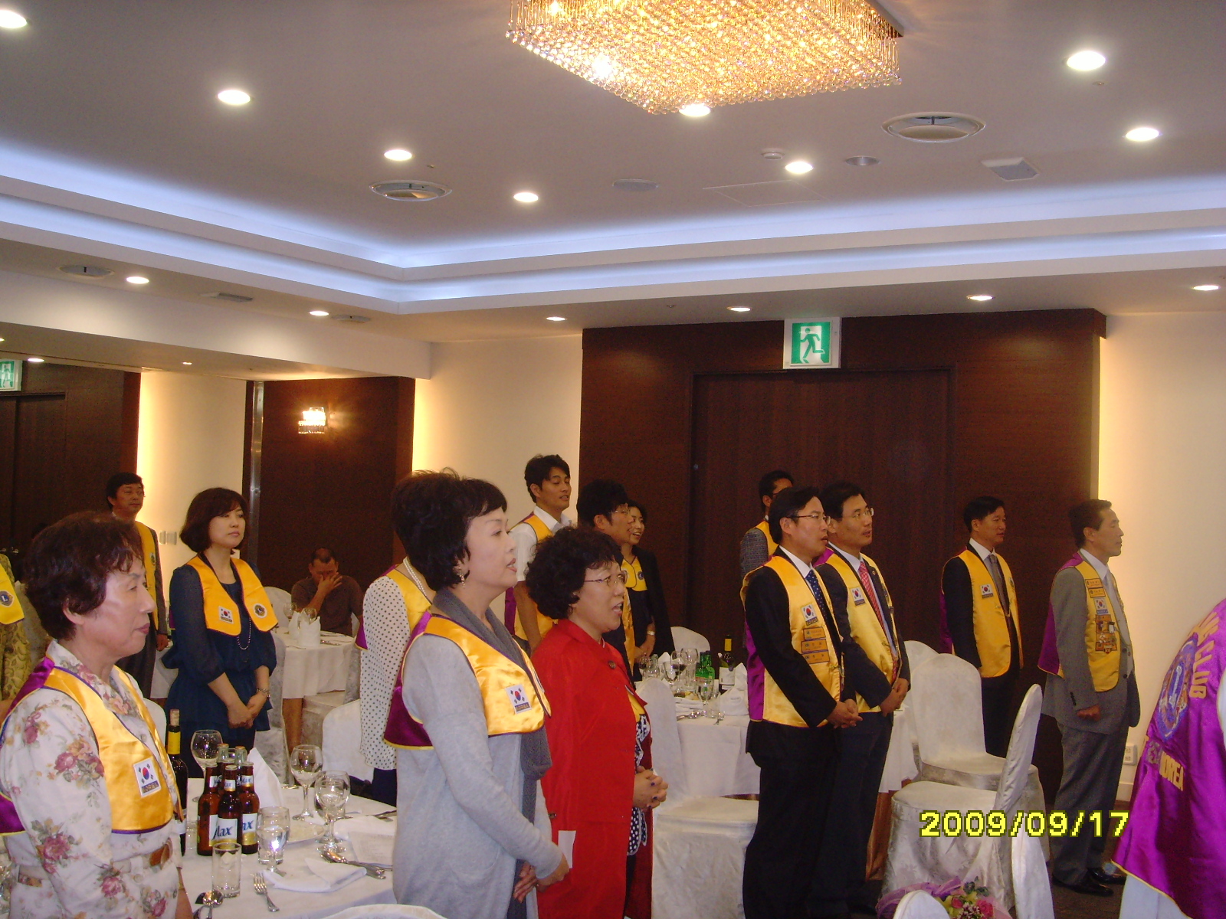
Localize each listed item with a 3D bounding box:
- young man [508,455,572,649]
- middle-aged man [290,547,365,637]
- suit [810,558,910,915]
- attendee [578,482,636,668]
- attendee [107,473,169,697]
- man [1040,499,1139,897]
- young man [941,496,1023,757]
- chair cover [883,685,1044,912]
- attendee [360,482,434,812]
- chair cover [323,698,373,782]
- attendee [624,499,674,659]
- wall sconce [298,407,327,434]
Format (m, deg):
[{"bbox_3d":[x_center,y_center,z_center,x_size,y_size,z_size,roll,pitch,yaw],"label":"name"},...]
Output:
[{"bbox_3d":[-0.301,0.883,6.150,0.320,1.790,0.500,1,-2,36],"label":"young man"},{"bbox_3d":[-1.811,1.182,8.750,0.520,1.230,0.720,2,-1,4],"label":"middle-aged man"},{"bbox_3d":[0.956,1.094,5.480,0.360,1.430,0.520,0,-2,44],"label":"suit"},{"bbox_3d":[-0.066,0.952,6.100,0.340,1.720,0.500,1,-2,20],"label":"attendee"},{"bbox_3d":[-2.718,0.923,7.800,0.330,1.700,0.500,1,-2,28],"label":"attendee"},{"bbox_3d":[2.063,1.012,5.980,0.340,1.670,0.520,1,-2,34],"label":"man"},{"bbox_3d":[1.871,1.035,7.000,0.510,1.720,0.330,3,-2,-40],"label":"young man"},{"bbox_3d":[1.437,1.385,5.740,0.620,0.930,0.470,1,-2,18],"label":"chair cover"},{"bbox_3d":[-0.634,0.899,4.450,0.320,1.650,0.470,1,-2,32],"label":"attendee"},{"bbox_3d":[-0.860,1.285,4.600,0.470,0.930,0.600,2,-1,11],"label":"chair cover"},{"bbox_3d":[0.116,1.007,6.800,0.300,1.600,0.470,0,-2,42],"label":"attendee"},{"bbox_3d":[-2.303,-0.301,10.579,0.190,0.215,0.130,1,-2,32],"label":"wall sconce"}]

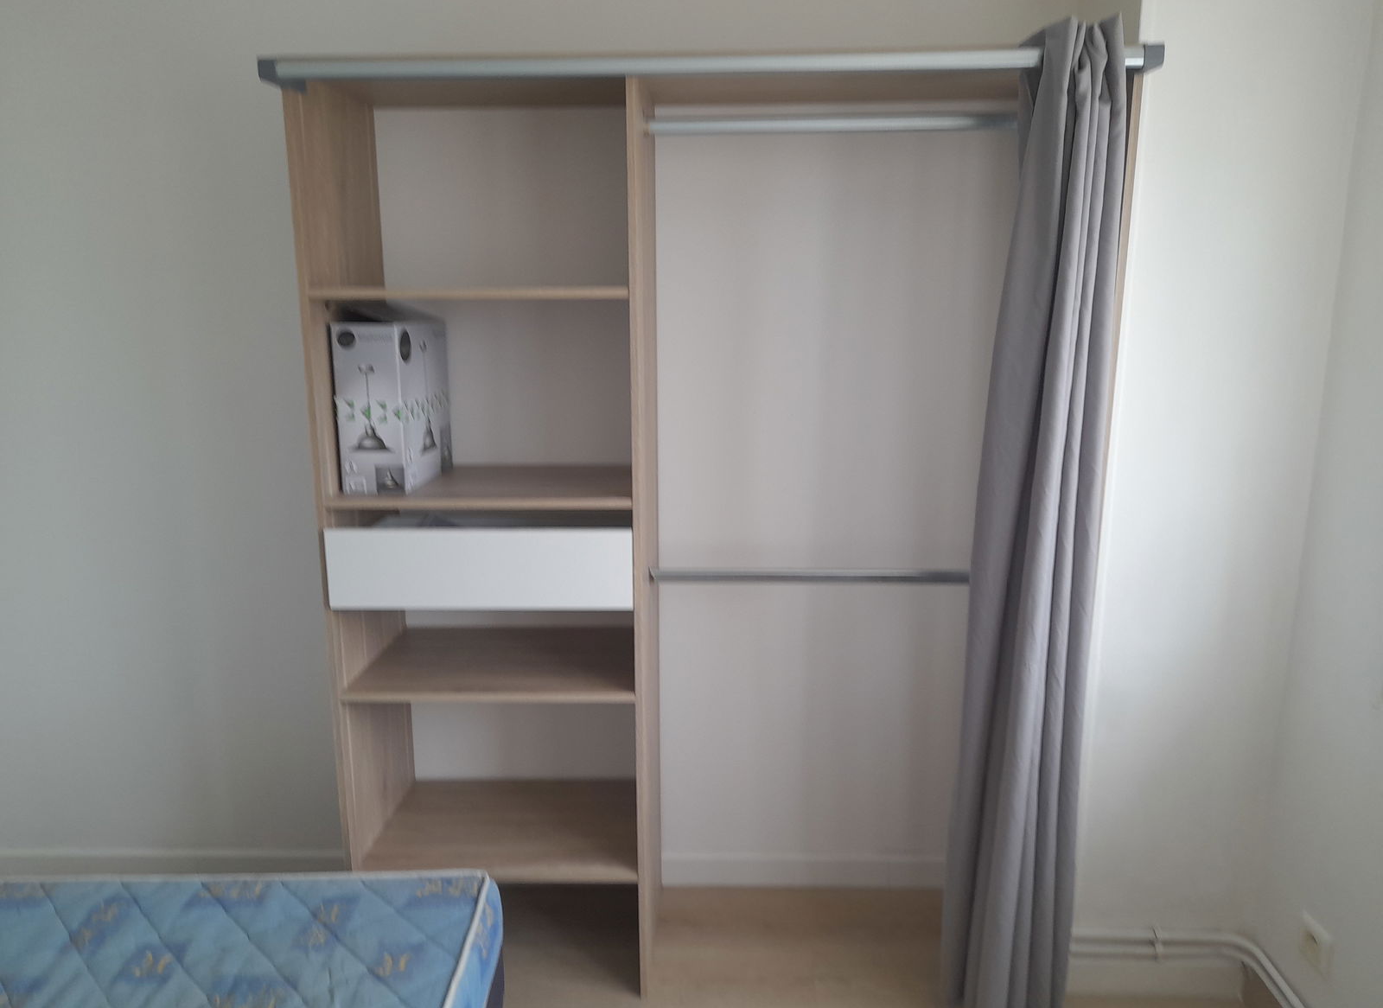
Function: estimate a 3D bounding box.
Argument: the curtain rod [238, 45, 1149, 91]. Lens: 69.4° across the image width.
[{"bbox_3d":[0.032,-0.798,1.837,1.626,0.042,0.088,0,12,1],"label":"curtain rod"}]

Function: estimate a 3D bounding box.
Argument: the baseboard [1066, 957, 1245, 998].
[{"bbox_3d":[1.068,1.090,2.302,0.407,0.095,0.018,0,12,1],"label":"baseboard"}]

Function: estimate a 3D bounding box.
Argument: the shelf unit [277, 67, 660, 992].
[{"bbox_3d":[-0.430,0.104,2.317,0.689,2.025,0.449,0,12,1],"label":"shelf unit"}]

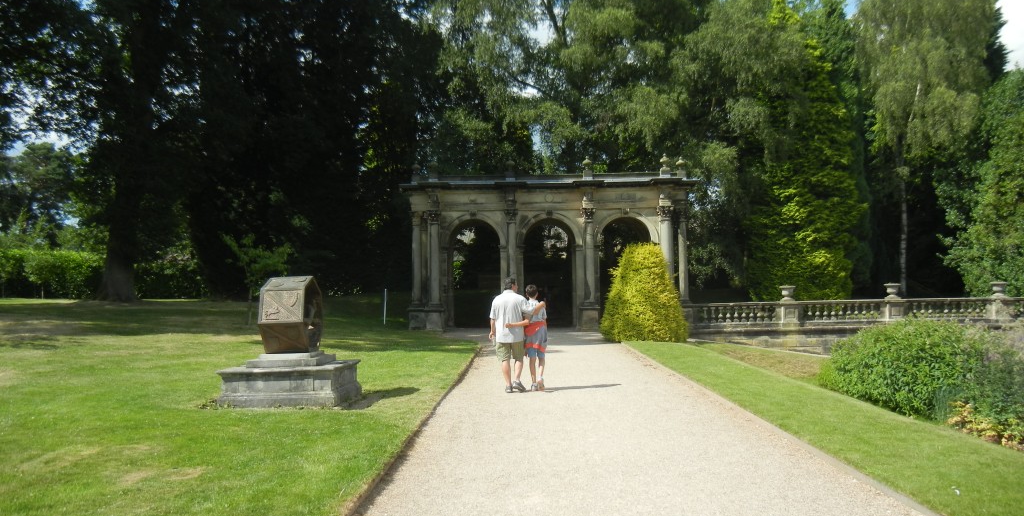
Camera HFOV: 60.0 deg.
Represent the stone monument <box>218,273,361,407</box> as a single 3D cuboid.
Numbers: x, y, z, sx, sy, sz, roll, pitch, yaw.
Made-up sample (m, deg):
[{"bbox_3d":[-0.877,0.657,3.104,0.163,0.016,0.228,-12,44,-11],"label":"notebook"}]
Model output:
[{"bbox_3d":[-3.087,1.129,12.468,1.580,1.770,1.580,-1,-2,3],"label":"stone monument"}]

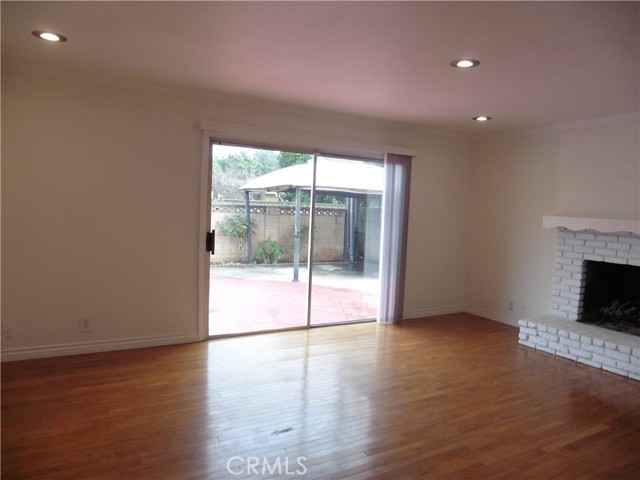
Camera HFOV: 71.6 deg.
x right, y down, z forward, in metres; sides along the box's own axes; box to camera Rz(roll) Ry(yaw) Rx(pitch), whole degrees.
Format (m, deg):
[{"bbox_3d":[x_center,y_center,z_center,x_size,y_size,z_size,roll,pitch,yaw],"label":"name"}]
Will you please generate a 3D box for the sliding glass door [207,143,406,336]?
[{"bbox_3d":[-0.027,0.009,5.010,2.440,2.020,0.120,0,5,-28],"label":"sliding glass door"}]

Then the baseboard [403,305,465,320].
[{"bbox_3d":[1.510,0.961,5.840,1.093,0.100,0.018,0,5,-28],"label":"baseboard"}]

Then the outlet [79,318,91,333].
[{"bbox_3d":[-2.078,0.765,3.936,0.076,0.118,0.013,0,5,-28],"label":"outlet"}]

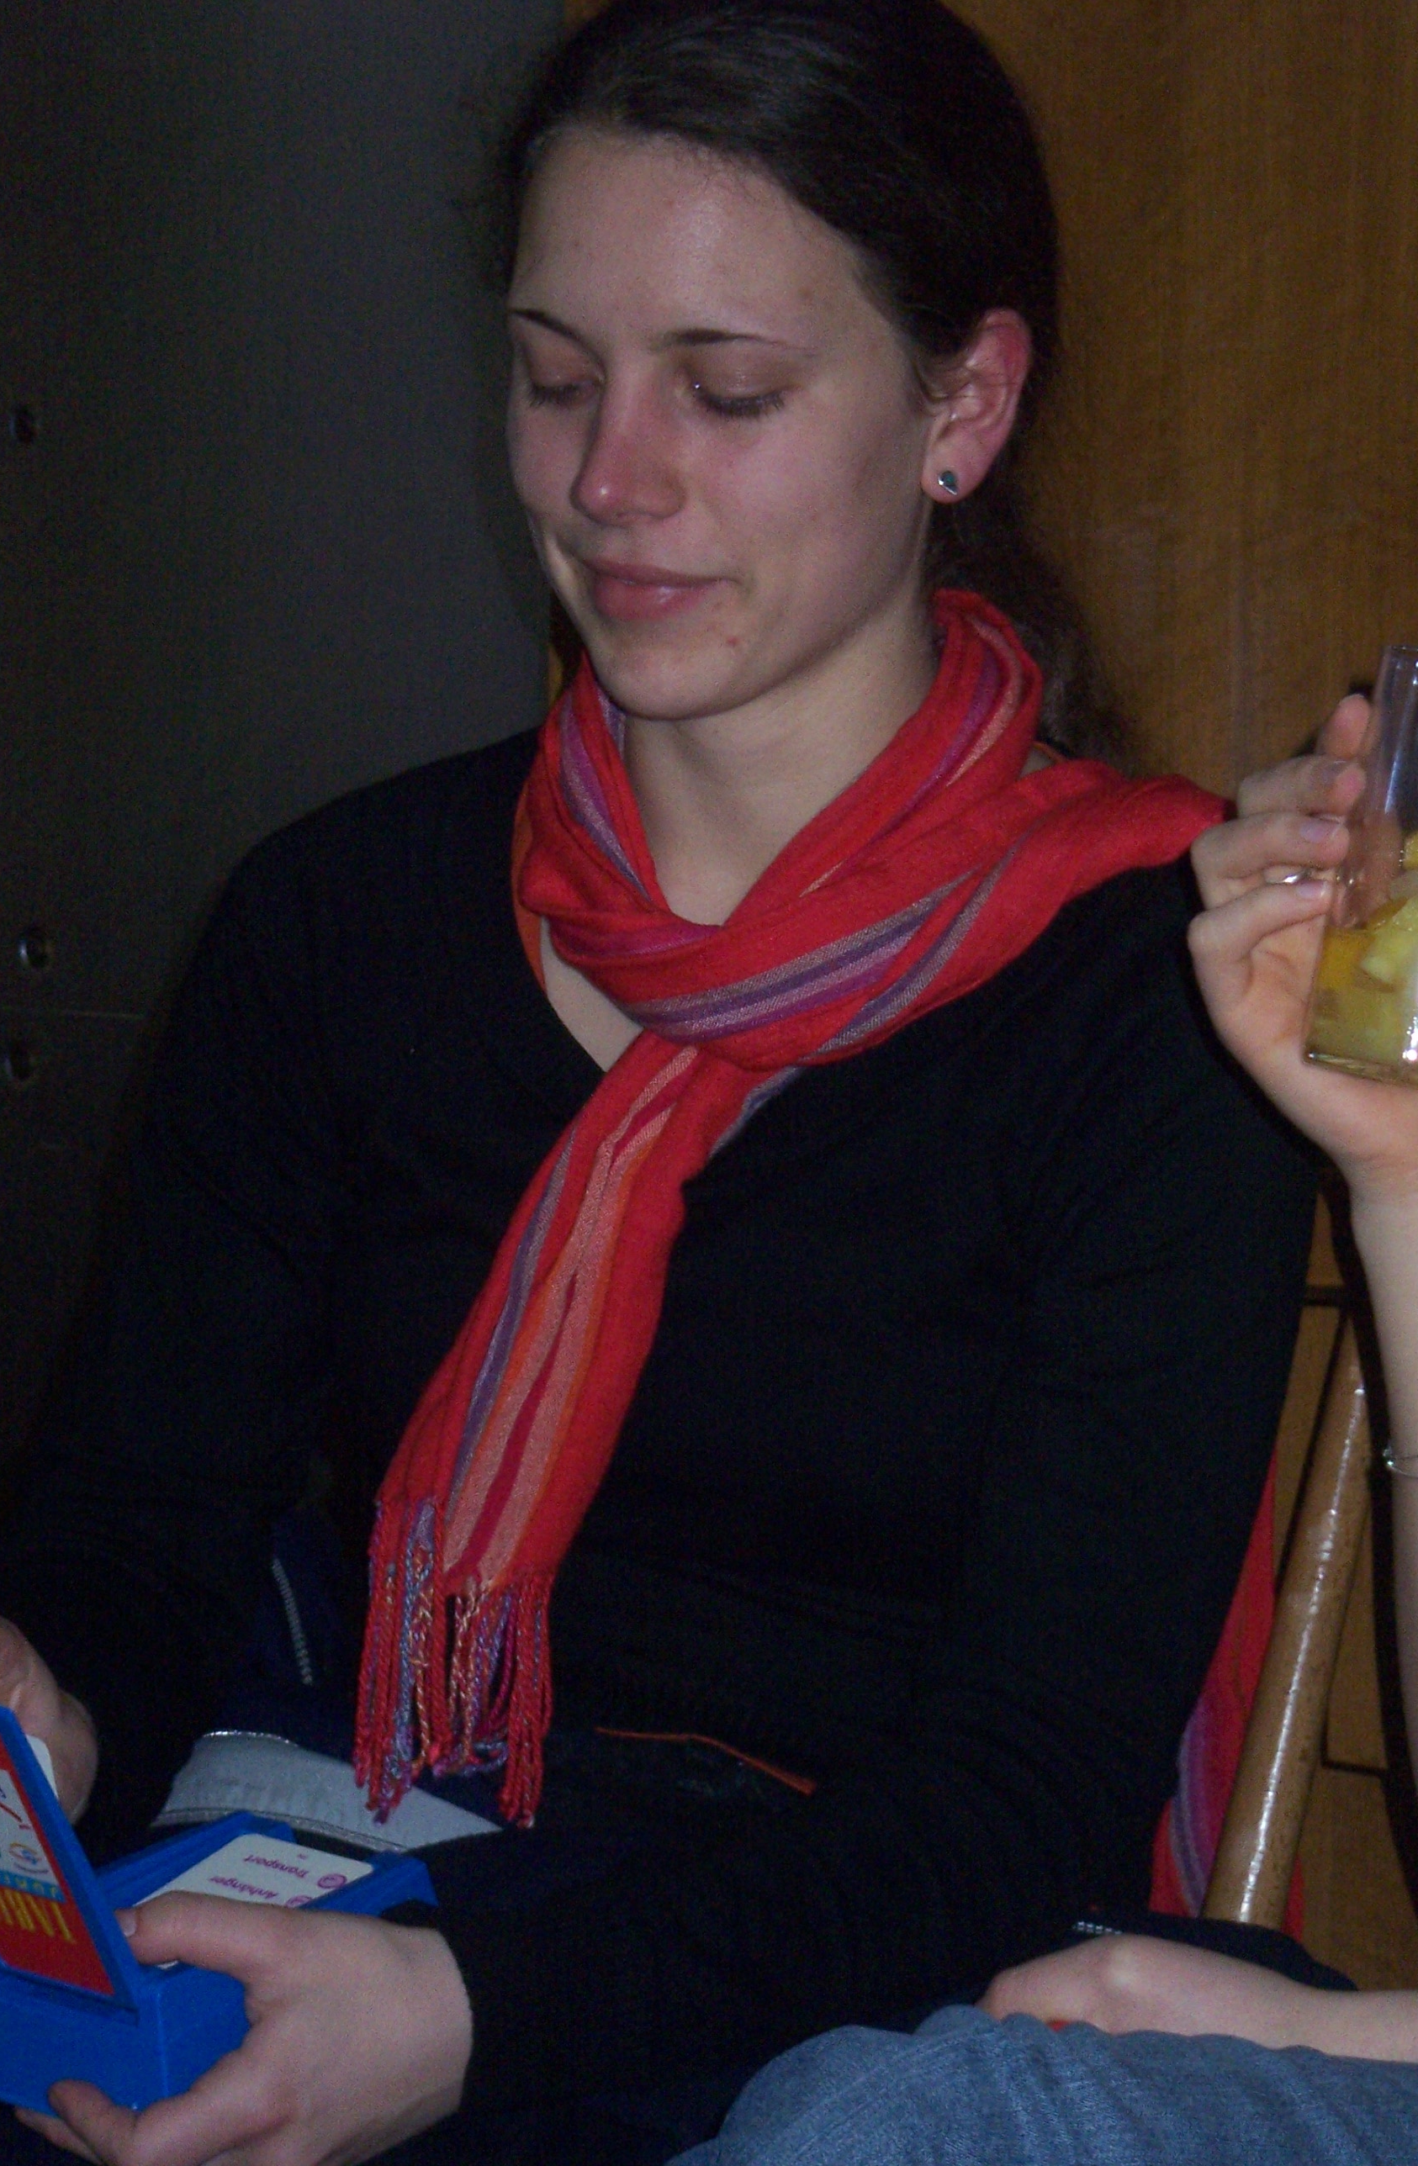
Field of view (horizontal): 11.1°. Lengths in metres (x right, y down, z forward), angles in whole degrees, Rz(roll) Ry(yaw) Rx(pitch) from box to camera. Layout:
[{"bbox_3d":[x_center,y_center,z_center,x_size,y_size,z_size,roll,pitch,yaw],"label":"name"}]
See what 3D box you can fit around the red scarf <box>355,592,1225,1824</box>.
[{"bbox_3d":[0.030,0.035,2.370,0.250,0.380,0.280,5,10,25],"label":"red scarf"}]

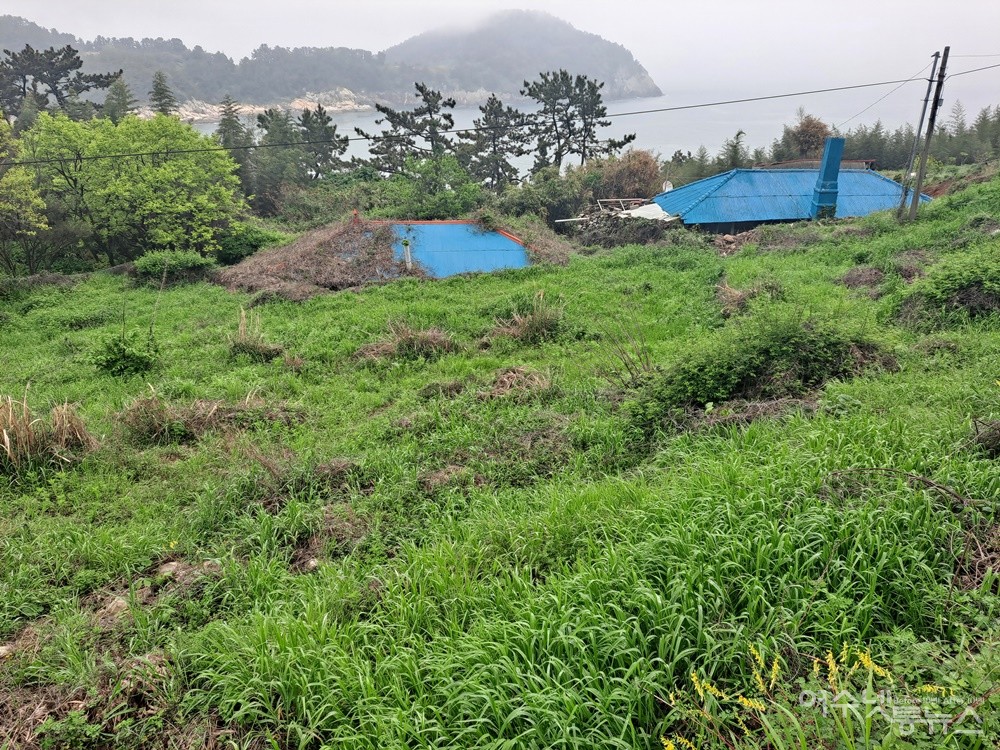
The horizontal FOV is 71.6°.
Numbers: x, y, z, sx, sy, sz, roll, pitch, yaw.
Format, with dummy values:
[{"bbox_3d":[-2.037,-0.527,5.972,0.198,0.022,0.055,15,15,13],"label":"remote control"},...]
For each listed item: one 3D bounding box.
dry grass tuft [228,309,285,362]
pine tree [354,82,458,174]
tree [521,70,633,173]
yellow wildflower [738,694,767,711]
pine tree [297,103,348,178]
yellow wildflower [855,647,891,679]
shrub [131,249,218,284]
[{"bbox_3d":[-3.688,-0.598,10.500,0.780,0.740,0.680,0,23,0],"label":"dry grass tuft"},{"bbox_3d":[-4.855,-12.287,36.195,5.200,6.000,4.800,-3,23,-7],"label":"pine tree"},{"bbox_3d":[4.414,-14.626,40.000,6.300,6.000,5.000,0,23,0],"label":"tree"},{"bbox_3d":[0.772,1.001,2.120,0.085,0.040,0.040,0,23,0],"label":"yellow wildflower"},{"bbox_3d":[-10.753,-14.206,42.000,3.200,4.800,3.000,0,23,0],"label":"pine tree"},{"bbox_3d":[1.209,0.933,2.250,0.105,0.080,0.060,15,27,32],"label":"yellow wildflower"},{"bbox_3d":[-11.233,-3.721,24.000,2.900,1.000,1.900,-11,25,-23],"label":"shrub"}]

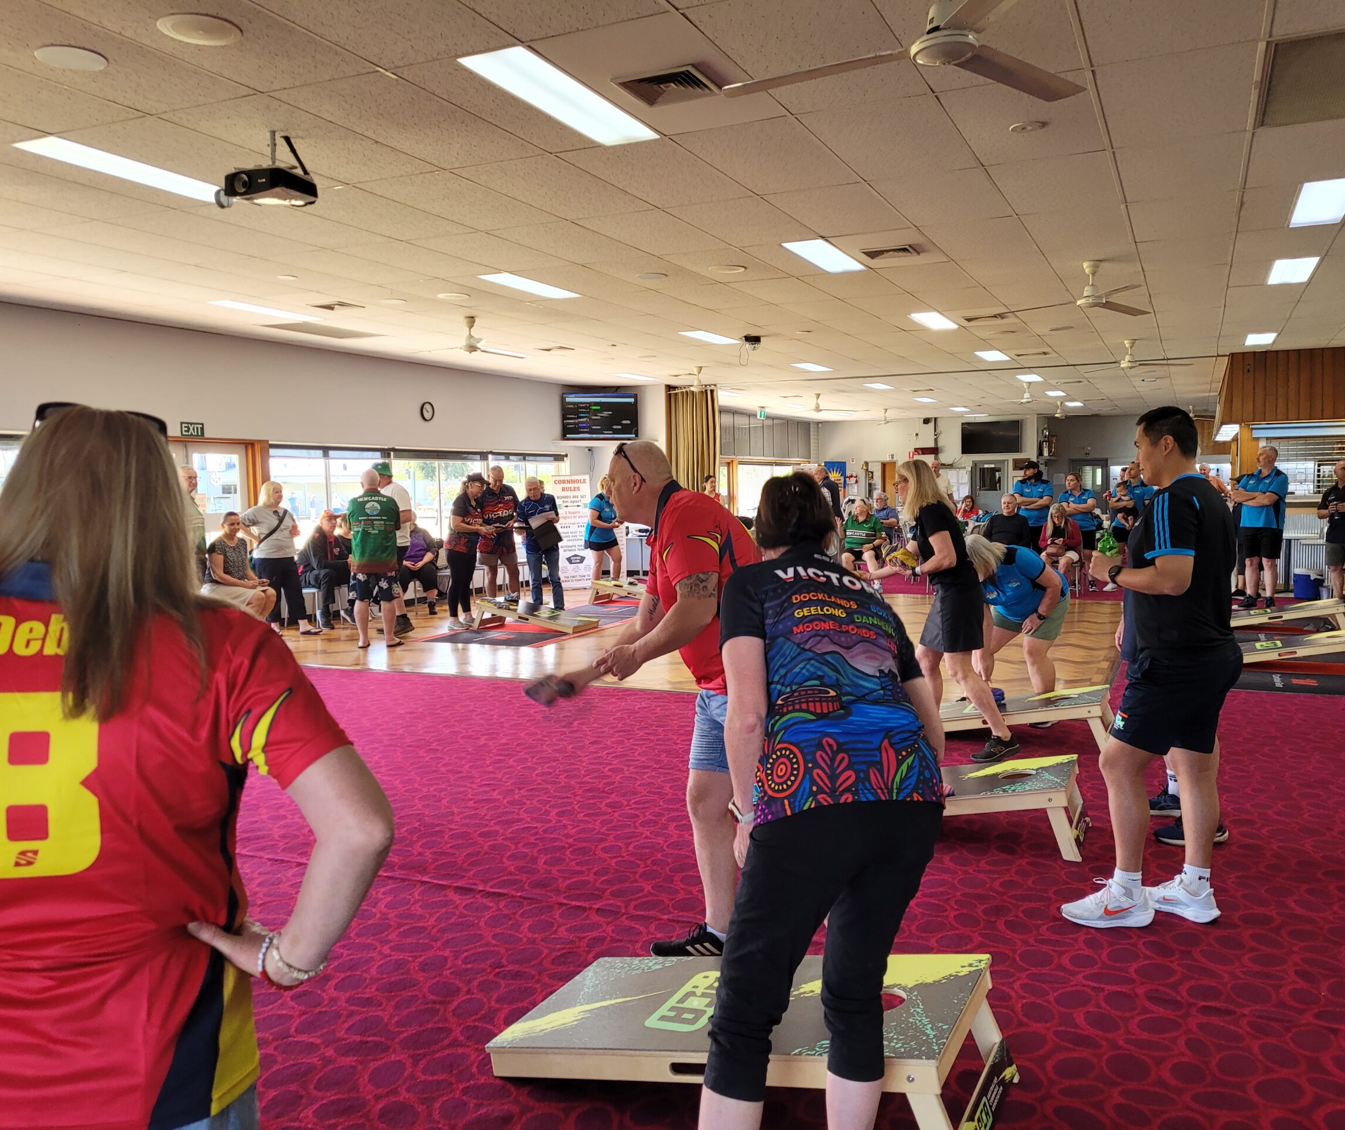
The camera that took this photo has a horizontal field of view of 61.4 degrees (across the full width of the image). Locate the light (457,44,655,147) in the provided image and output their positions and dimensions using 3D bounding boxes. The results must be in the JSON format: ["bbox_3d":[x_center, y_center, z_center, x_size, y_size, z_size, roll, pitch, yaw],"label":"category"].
[{"bbox_3d":[-0.418,-1.917,4.639,0.300,0.090,1.200,1,5,25],"label":"light"}]

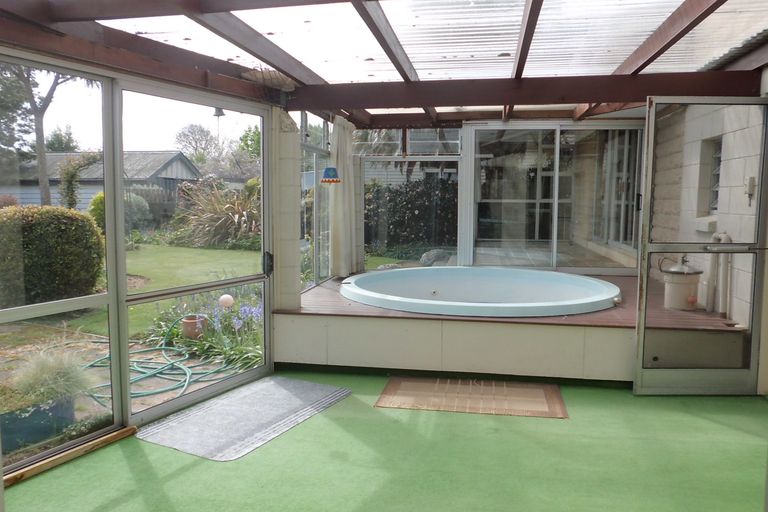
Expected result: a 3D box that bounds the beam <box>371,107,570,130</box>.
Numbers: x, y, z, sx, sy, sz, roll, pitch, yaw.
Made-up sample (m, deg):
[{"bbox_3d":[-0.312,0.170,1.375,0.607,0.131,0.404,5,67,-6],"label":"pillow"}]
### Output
[{"bbox_3d":[0.955,-1.555,6.287,2.353,0.172,0.080,1,6,10],"label":"beam"}]

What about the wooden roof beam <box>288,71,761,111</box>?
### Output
[{"bbox_3d":[0.868,-1.142,3.884,3.191,0.180,0.070,1,6,10],"label":"wooden roof beam"}]

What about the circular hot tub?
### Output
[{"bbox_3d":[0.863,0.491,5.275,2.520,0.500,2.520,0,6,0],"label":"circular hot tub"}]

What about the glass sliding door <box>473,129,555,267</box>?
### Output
[{"bbox_3d":[1.497,-0.650,6.337,0.936,1.608,0.060,1,6,10],"label":"glass sliding door"}]

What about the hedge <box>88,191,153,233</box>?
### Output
[{"bbox_3d":[-8.552,-1.282,18.000,2.050,1.700,1.900,-3,6,-25],"label":"hedge"}]

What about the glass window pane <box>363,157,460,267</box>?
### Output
[{"bbox_3d":[0.304,-0.491,6.554,1.151,1.333,0.040,1,5,8],"label":"glass window pane"}]

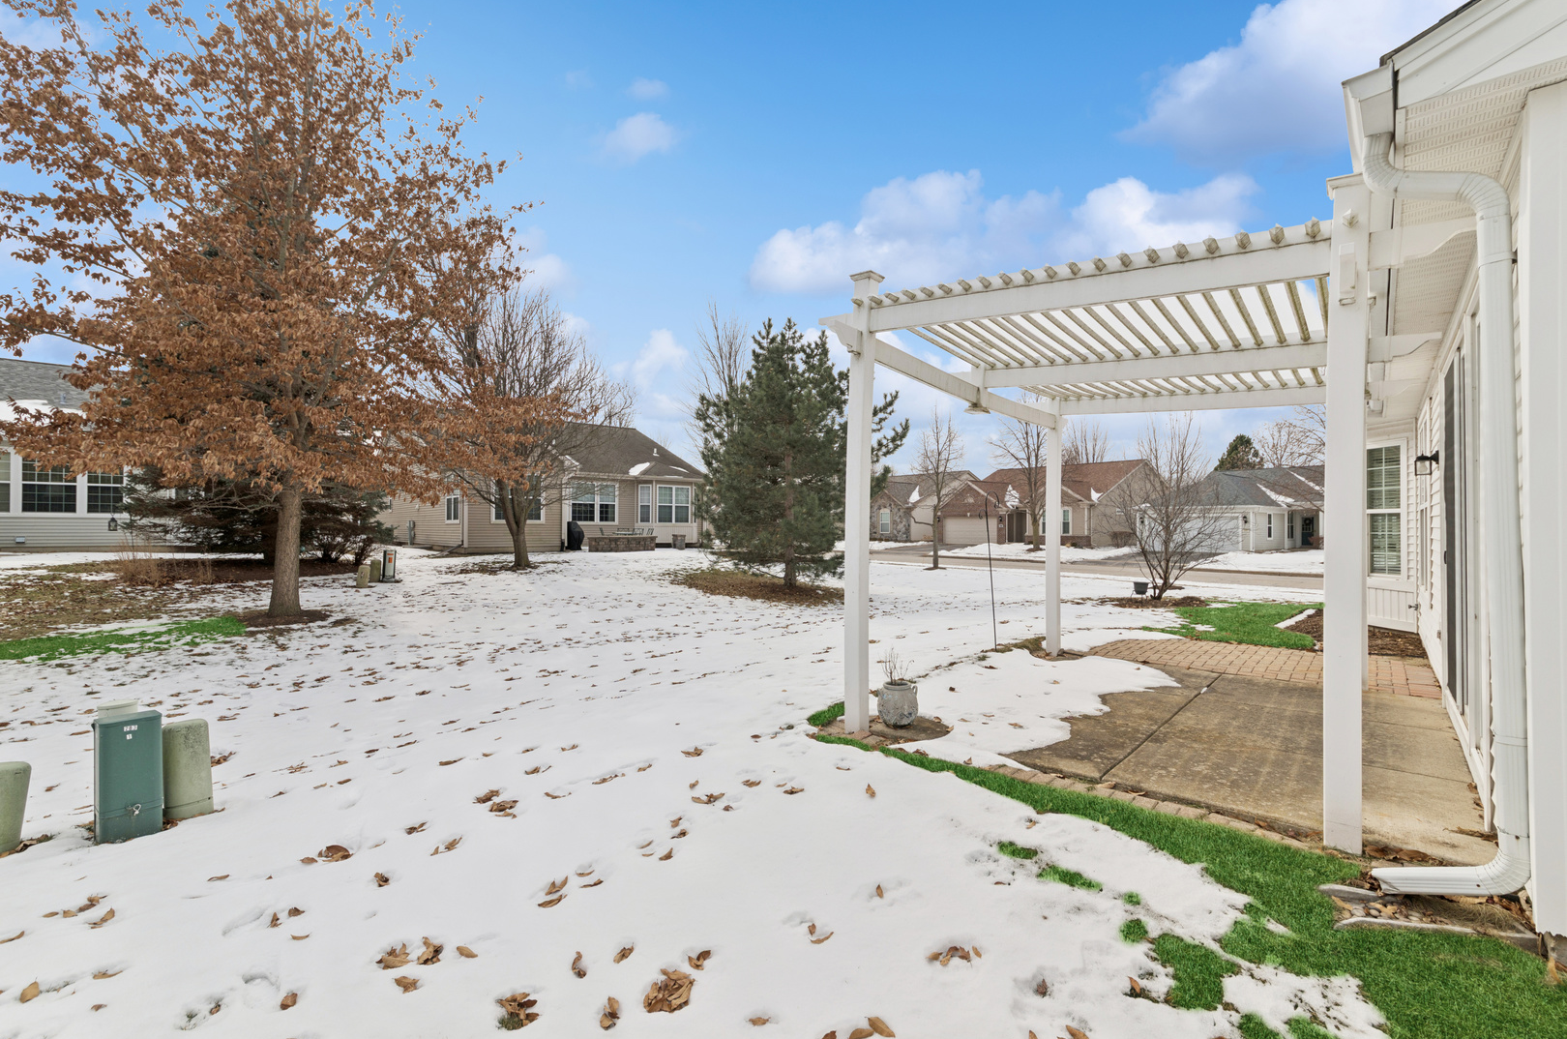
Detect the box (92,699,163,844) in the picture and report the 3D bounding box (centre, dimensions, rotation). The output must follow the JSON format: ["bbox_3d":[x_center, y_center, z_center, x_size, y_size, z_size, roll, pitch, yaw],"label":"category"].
[{"bbox_3d":[-3.077,1.215,3.070,0.210,0.570,0.170,0,-1,-41],"label":"box"}]

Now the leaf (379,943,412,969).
[{"bbox_3d":[-1.150,1.294,1.935,0.100,0.040,0.075,0,-1,0],"label":"leaf"}]

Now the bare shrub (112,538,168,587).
[{"bbox_3d":[-12.122,0.807,12.300,1.050,0.930,0.950,0,-1,0],"label":"bare shrub"}]

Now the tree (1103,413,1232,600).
[{"bbox_3d":[7.150,-0.240,12.200,2.250,3.550,2.200,0,-1,0],"label":"tree"}]

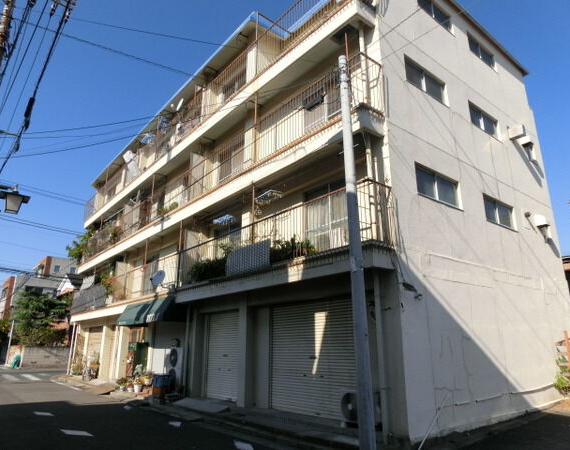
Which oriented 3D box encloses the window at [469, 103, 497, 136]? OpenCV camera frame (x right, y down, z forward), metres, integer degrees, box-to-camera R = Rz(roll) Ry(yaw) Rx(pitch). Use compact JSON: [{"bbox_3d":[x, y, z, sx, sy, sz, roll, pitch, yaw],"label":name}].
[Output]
[{"bbox_3d":[5.732,-2.937,12.044,1.755,0.675,0.120,13,-21,-37],"label":"window"}]

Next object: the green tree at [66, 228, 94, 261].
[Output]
[{"bbox_3d":[-12.487,1.213,25.051,1.200,1.575,1.500,13,-21,-37],"label":"green tree"}]

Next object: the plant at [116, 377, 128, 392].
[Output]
[{"bbox_3d":[-5.458,5.376,14.012,0.330,0.452,0.330,13,-21,-37],"label":"plant"}]

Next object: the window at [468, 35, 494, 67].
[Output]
[{"bbox_3d":[6.167,-5.395,13.142,1.755,0.675,0.120,13,-21,-37],"label":"window"}]

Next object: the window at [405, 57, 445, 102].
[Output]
[{"bbox_3d":[3.337,-3.387,9.882,1.702,0.672,0.120,13,-21,-37],"label":"window"}]

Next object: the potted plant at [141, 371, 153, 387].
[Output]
[{"bbox_3d":[-4.797,5.336,14.484,0.390,0.510,0.390,13,-21,-37],"label":"potted plant"}]

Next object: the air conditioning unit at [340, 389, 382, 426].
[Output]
[{"bbox_3d":[1.413,3.364,7.577,0.300,0.622,0.900,13,-21,-37],"label":"air conditioning unit"}]

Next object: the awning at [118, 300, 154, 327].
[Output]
[{"bbox_3d":[-5.570,3.317,15.646,0.555,0.780,2.595,13,-21,-37],"label":"awning"}]

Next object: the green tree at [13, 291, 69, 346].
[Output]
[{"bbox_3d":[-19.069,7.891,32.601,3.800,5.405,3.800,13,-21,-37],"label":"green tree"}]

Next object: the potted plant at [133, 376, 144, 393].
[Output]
[{"bbox_3d":[-4.918,5.374,14.007,0.330,0.495,0.330,13,-21,-37],"label":"potted plant"}]

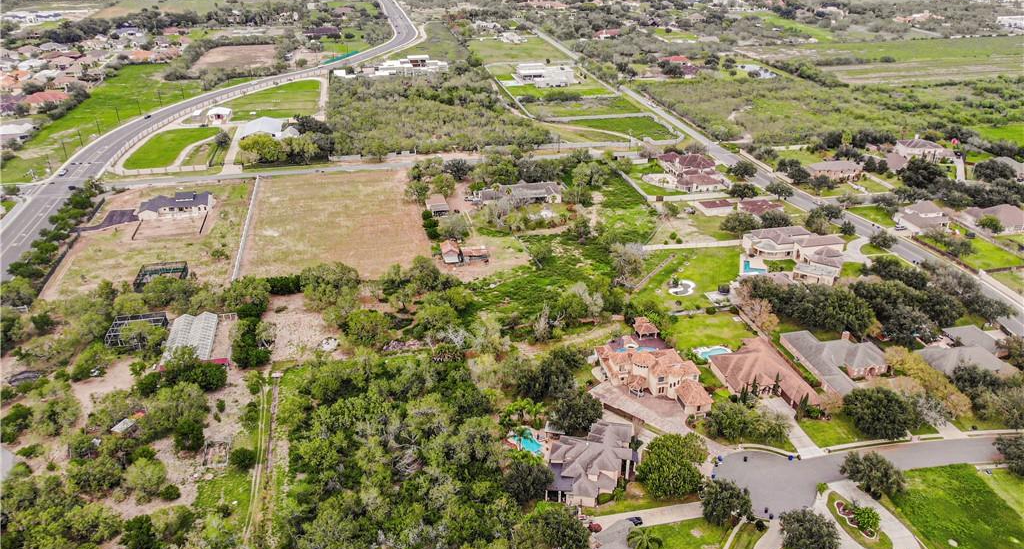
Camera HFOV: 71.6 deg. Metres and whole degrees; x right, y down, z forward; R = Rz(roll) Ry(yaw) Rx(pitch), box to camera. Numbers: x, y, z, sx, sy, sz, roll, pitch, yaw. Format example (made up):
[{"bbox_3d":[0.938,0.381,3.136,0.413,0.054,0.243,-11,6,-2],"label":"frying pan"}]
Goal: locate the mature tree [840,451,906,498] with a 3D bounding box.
[{"bbox_3d":[87.166,48.406,171.474,14.300,7.600,14.300,0,28,0],"label":"mature tree"}]

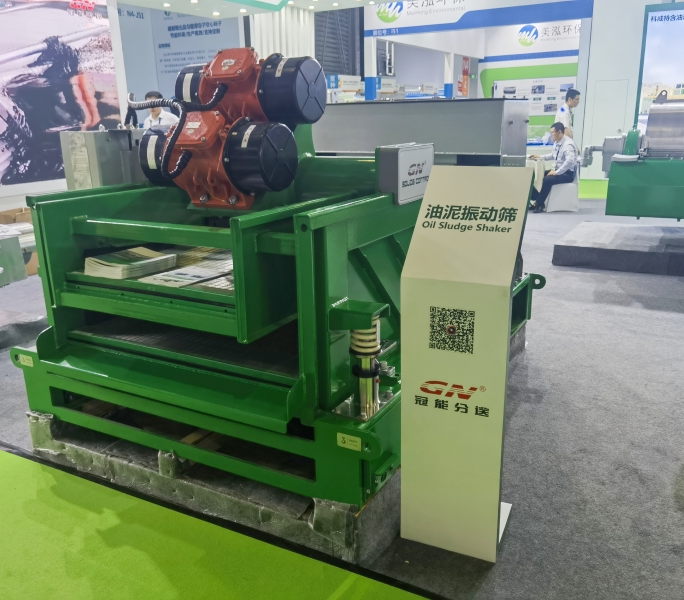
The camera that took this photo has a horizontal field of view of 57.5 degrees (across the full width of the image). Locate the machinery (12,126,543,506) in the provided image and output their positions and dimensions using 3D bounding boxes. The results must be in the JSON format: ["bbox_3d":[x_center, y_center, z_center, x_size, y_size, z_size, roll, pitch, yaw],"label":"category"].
[{"bbox_3d":[-0.106,-0.273,2.986,1.669,1.165,2.192,7,17,28],"label":"machinery"}]

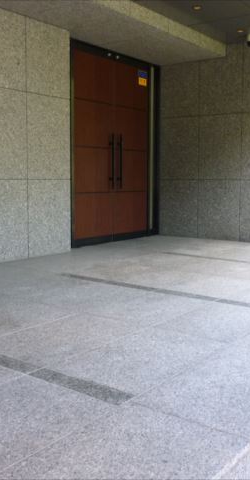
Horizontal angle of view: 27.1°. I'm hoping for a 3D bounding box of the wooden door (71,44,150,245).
[{"bbox_3d":[-0.166,-1.173,6.791,0.053,2.297,1.558,5,8,37],"label":"wooden door"}]

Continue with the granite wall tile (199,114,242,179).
[{"bbox_3d":[1.313,-1.259,7.106,0.645,0.876,0.030,5,8,37],"label":"granite wall tile"}]

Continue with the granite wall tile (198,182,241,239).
[{"bbox_3d":[1.261,-0.406,7.002,0.614,0.806,0.030,5,8,37],"label":"granite wall tile"}]

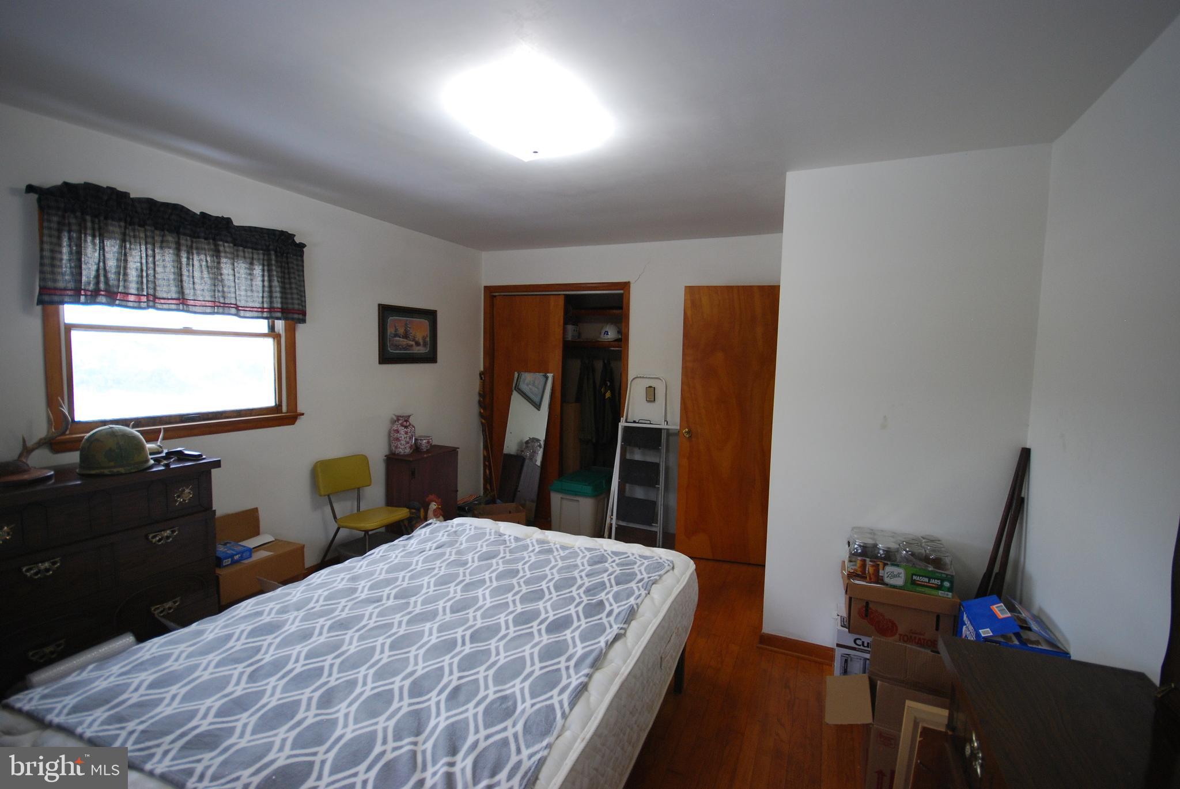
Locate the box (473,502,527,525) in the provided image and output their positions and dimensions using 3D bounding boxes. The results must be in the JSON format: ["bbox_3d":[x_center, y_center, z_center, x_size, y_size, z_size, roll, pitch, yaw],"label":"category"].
[{"bbox_3d":[-0.727,1.057,3.935,0.370,0.270,0.250,-1,5,-26],"label":"box"}]

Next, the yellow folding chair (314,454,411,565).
[{"bbox_3d":[-1.489,0.831,3.227,0.510,0.800,0.420,4,5,25],"label":"yellow folding chair"}]

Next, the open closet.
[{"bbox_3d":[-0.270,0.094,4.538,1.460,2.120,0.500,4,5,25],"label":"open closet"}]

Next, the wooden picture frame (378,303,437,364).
[{"bbox_3d":[-1.398,-0.457,3.826,0.030,0.434,0.590,4,5,25],"label":"wooden picture frame"}]

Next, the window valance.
[{"bbox_3d":[-1.960,-0.641,2.448,0.120,0.500,1.100,4,5,26],"label":"window valance"}]

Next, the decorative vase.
[{"bbox_3d":[-1.384,0.288,3.628,0.195,0.288,0.190,-1,5,-23],"label":"decorative vase"}]

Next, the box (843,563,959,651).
[{"bbox_3d":[1.327,0.904,2.145,0.395,0.217,0.270,4,5,25],"label":"box"}]

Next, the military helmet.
[{"bbox_3d":[-2.010,0.217,2.090,0.280,0.180,0.240,4,5,25],"label":"military helmet"}]

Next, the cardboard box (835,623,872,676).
[{"bbox_3d":[1.322,1.218,2.260,0.350,0.320,0.260,4,5,26],"label":"cardboard box"}]

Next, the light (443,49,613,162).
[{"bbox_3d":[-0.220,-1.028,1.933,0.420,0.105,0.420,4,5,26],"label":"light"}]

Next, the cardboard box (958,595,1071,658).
[{"bbox_3d":[1.558,0.986,1.849,0.235,0.320,0.280,4,5,26],"label":"cardboard box"}]

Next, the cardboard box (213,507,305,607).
[{"bbox_3d":[-1.879,0.867,2.743,0.240,0.395,0.460,4,5,25],"label":"cardboard box"}]

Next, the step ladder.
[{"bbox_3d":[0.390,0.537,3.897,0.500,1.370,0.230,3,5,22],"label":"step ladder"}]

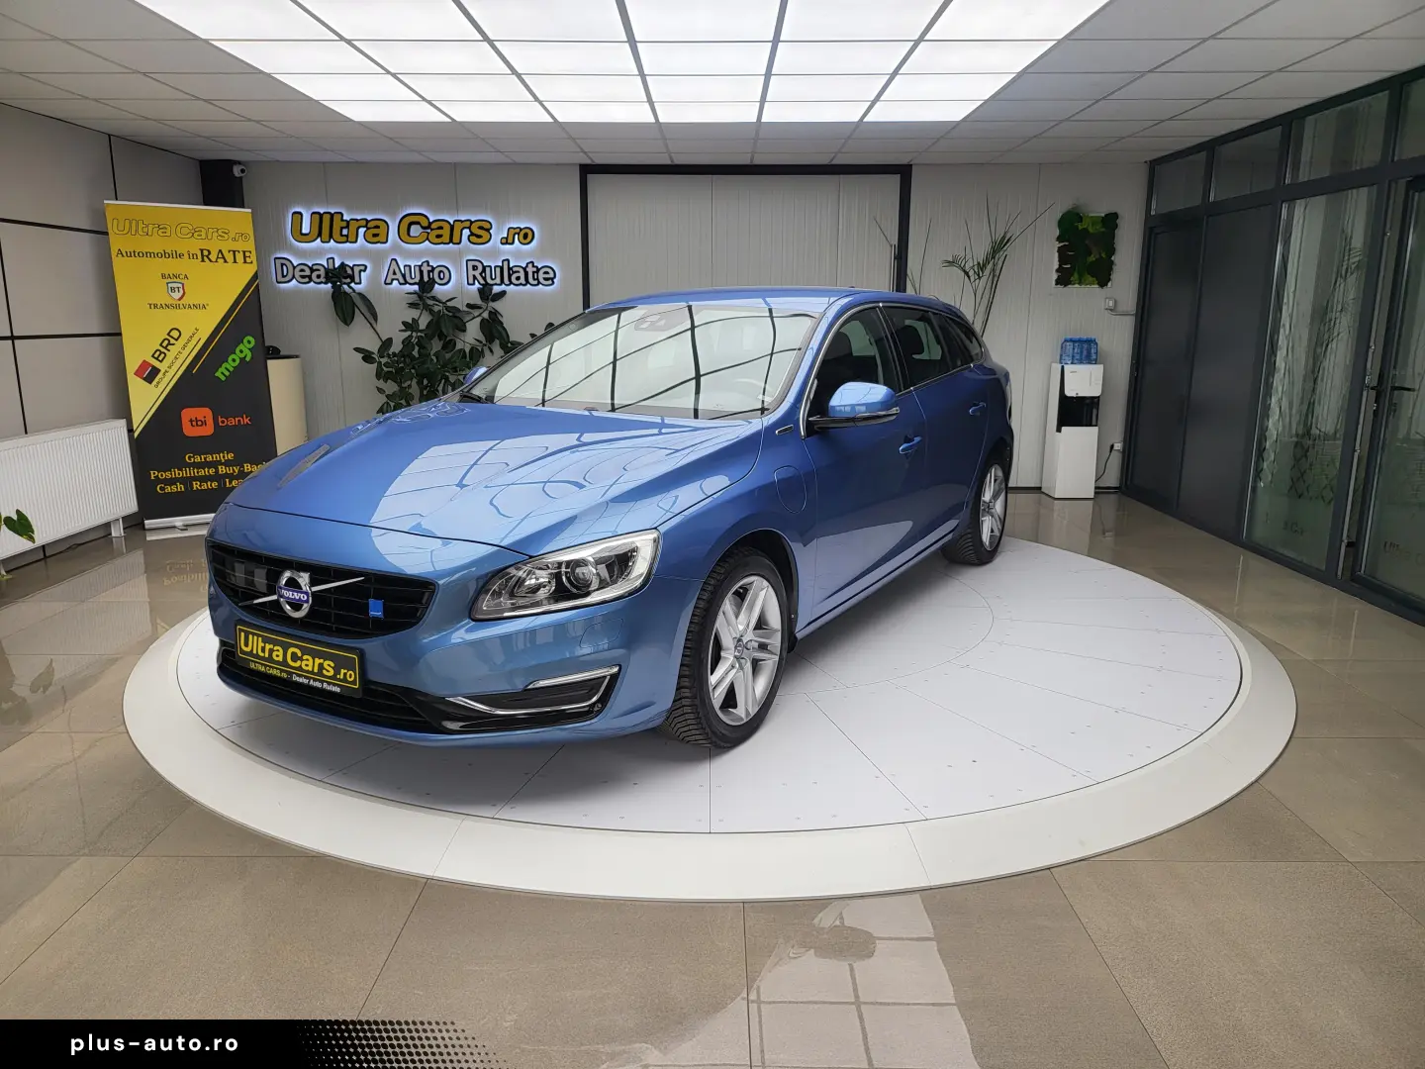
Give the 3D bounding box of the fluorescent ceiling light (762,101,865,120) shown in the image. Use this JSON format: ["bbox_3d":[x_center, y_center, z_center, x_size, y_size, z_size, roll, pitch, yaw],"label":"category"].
[{"bbox_3d":[0.582,-2.428,5.645,0.591,0.051,0.596,0,13,0],"label":"fluorescent ceiling light"}]

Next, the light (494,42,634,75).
[{"bbox_3d":[-0.639,-2.167,4.470,0.591,0.051,0.596,0,13,0],"label":"light"}]

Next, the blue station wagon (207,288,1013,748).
[{"bbox_3d":[0.047,-0.408,4.674,1.950,1.484,4.635,8,15,31],"label":"blue station wagon"}]

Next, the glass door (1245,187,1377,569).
[{"bbox_3d":[3.371,-0.861,5.624,0.060,2.060,0.880,0,13,-1],"label":"glass door"}]

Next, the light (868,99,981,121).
[{"bbox_3d":[1.188,-2.426,5.641,0.591,0.051,0.596,0,13,0],"label":"light"}]

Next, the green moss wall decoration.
[{"bbox_3d":[2.888,-2.205,7.611,0.470,0.575,0.060,0,13,0],"label":"green moss wall decoration"}]

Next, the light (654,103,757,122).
[{"bbox_3d":[-0.028,-2.406,5.590,0.600,0.050,0.600,0,13,0],"label":"light"}]

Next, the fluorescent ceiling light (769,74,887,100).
[{"bbox_3d":[0.577,-2.296,5.054,0.591,0.051,0.596,0,13,0],"label":"fluorescent ceiling light"}]

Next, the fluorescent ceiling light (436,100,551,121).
[{"bbox_3d":[-1.236,-2.434,5.657,0.591,0.051,0.596,0,13,0],"label":"fluorescent ceiling light"}]

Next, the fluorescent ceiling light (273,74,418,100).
[{"bbox_3d":[-1.832,-2.280,5.017,0.600,0.050,0.600,0,13,0],"label":"fluorescent ceiling light"}]

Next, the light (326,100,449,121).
[{"bbox_3d":[-1.827,-2.411,5.602,0.600,0.050,0.600,0,13,0],"label":"light"}]

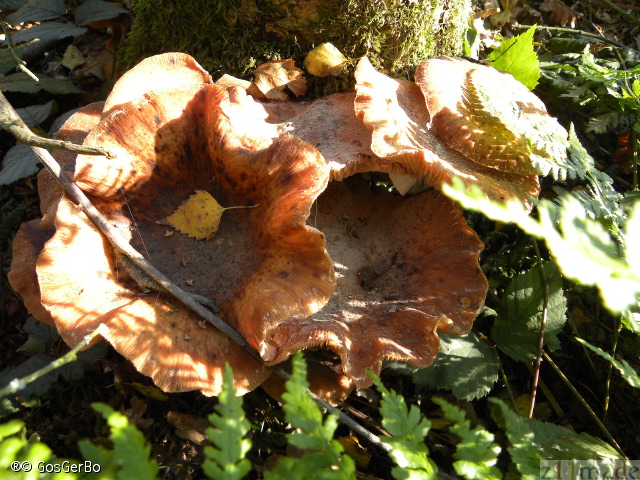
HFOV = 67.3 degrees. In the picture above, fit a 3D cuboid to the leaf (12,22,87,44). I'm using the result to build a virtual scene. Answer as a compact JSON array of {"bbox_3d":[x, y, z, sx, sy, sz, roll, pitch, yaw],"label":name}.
[{"bbox_3d":[-0.441,-0.335,0.780,0.116,0.017,0.050,-7,47,-7],"label":"leaf"}]

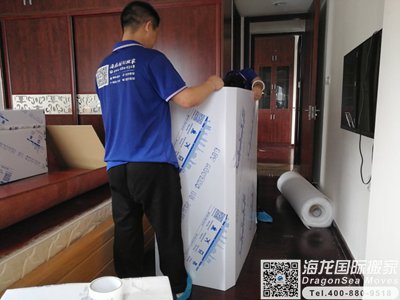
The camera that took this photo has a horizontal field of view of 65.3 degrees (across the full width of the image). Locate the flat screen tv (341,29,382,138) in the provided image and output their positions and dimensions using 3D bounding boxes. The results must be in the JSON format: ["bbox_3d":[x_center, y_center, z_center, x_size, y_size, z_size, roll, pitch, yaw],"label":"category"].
[{"bbox_3d":[0.994,-0.365,1.881,0.060,0.535,0.940,2,8,13],"label":"flat screen tv"}]

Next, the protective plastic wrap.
[{"bbox_3d":[1.116,0.501,3.471,0.285,0.285,1.190,0,8,3],"label":"protective plastic wrap"}]

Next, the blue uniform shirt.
[{"bbox_3d":[-0.311,-0.237,1.660,0.470,0.670,0.330,5,9,30],"label":"blue uniform shirt"}]

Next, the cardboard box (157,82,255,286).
[{"bbox_3d":[0.127,0.178,2.373,0.525,1.220,1.063,2,8,17],"label":"cardboard box"}]

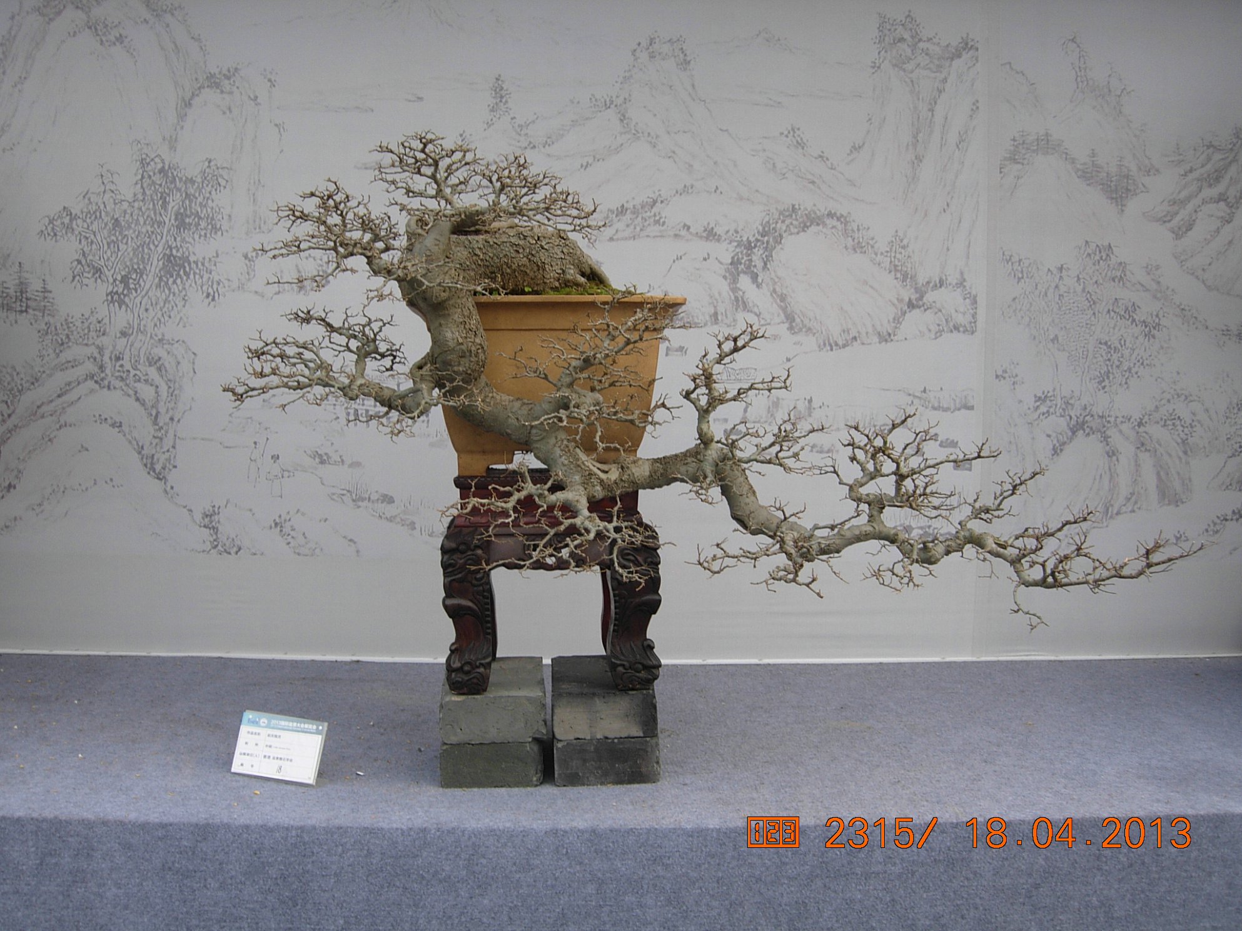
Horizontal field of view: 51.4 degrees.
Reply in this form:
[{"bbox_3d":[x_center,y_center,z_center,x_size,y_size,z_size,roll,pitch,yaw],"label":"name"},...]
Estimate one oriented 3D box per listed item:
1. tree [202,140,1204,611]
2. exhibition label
[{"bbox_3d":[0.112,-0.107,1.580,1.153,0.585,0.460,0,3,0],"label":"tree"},{"bbox_3d":[-0.408,0.342,1.561,0.124,0.075,0.012,1,-20,22],"label":"exhibition label"}]

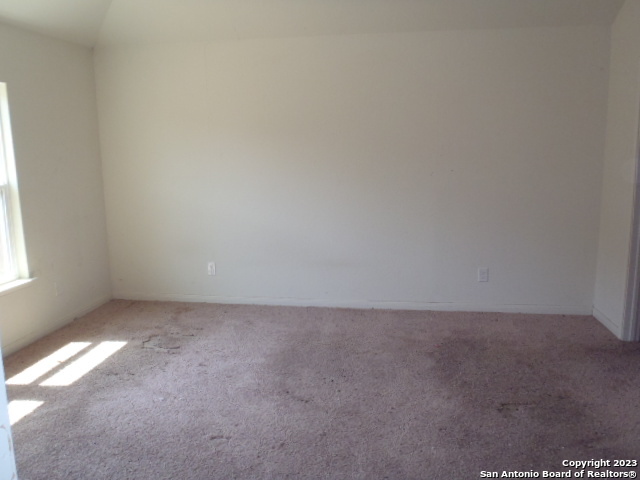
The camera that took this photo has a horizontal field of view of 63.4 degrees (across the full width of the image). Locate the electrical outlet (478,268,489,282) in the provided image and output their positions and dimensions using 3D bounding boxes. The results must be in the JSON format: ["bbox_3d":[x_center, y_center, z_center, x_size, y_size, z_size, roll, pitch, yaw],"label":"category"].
[{"bbox_3d":[1.462,0.316,4.621,0.076,0.120,0.010,1,10,9],"label":"electrical outlet"}]

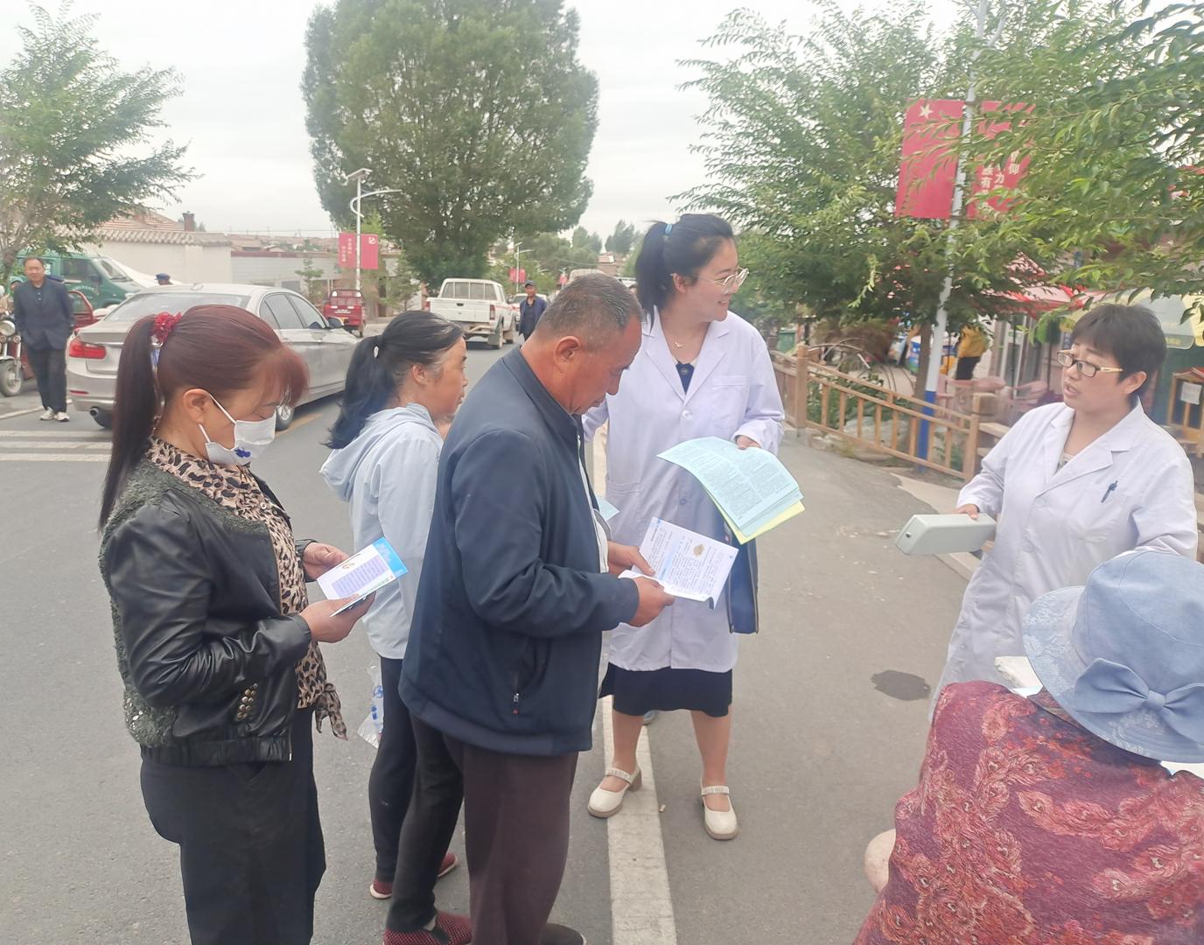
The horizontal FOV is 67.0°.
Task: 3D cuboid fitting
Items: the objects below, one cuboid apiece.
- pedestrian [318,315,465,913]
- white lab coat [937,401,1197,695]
[{"bbox_3d":[-0.451,0.330,2.308,0.430,1.490,0.450,-3,13,-30],"label":"pedestrian"},{"bbox_3d":[1.143,0.268,2.243,0.460,0.930,0.520,-2,12,-23],"label":"white lab coat"}]

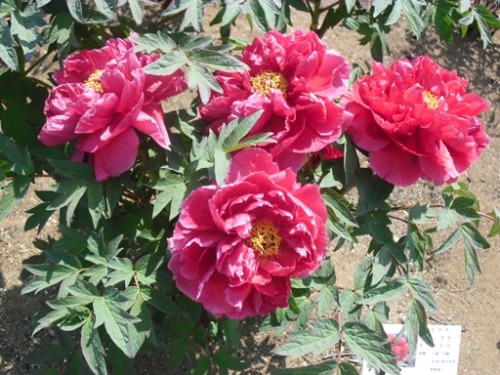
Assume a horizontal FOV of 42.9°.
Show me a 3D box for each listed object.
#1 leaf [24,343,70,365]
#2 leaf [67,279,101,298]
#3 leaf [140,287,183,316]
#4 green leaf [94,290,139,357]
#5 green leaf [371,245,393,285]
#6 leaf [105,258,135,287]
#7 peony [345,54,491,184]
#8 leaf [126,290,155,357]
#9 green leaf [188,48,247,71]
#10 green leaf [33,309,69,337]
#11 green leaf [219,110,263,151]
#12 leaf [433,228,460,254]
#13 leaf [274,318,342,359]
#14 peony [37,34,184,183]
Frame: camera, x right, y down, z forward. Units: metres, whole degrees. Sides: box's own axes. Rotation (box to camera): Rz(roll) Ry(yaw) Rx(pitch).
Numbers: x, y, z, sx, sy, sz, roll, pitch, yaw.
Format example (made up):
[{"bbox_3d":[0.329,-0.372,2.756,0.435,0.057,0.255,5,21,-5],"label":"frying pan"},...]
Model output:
[{"bbox_3d":[-0.280,0.231,0.880,0.074,0.015,0.022,-20,53,12],"label":"leaf"},{"bbox_3d":[-0.202,0.122,0.770,0.049,0.010,0.025,13,45,22],"label":"leaf"},{"bbox_3d":[-0.117,0.151,0.840,0.068,0.015,0.024,30,55,15],"label":"leaf"},{"bbox_3d":[-0.161,0.165,0.765,0.040,0.022,0.081,-26,90,-14],"label":"green leaf"},{"bbox_3d":[0.178,0.106,0.870,0.023,0.015,0.057,19,73,13],"label":"green leaf"},{"bbox_3d":[-0.160,0.104,0.780,0.039,0.018,0.028,-25,52,15],"label":"leaf"},{"bbox_3d":[0.216,-0.085,0.820,0.178,0.110,0.150,0,60,0],"label":"peony"},{"bbox_3d":[-0.135,0.168,0.785,0.032,0.080,0.020,2,0,1],"label":"leaf"},{"bbox_3d":[-0.039,-0.155,0.790,0.076,0.016,0.031,12,57,5],"label":"green leaf"},{"bbox_3d":[-0.244,0.166,0.780,0.052,0.010,0.026,-32,53,-19],"label":"green leaf"},{"bbox_3d":[-0.011,-0.063,0.700,0.062,0.012,0.033,-43,58,-6],"label":"green leaf"},{"bbox_3d":[0.269,0.073,0.870,0.015,0.053,0.015,48,18,23],"label":"leaf"},{"bbox_3d":[0.073,0.194,0.800,0.086,0.018,0.037,-16,56,-4],"label":"leaf"},{"bbox_3d":[-0.169,-0.097,0.780,0.170,0.130,0.170,-15,38,14],"label":"peony"}]

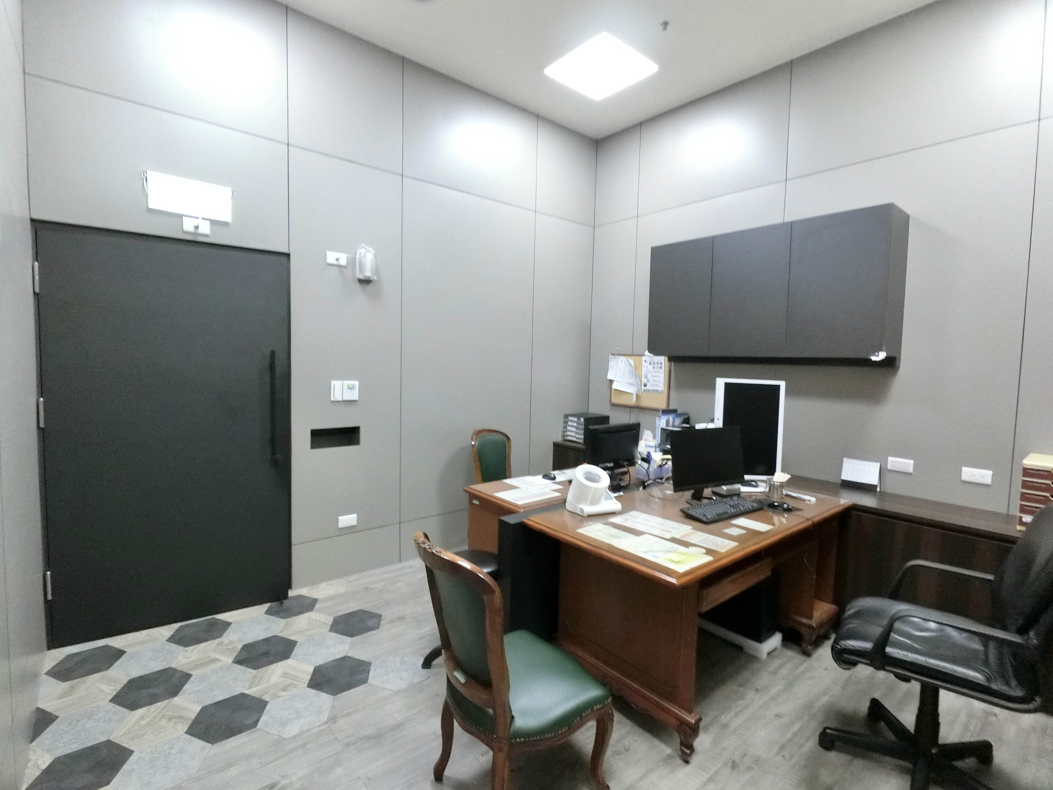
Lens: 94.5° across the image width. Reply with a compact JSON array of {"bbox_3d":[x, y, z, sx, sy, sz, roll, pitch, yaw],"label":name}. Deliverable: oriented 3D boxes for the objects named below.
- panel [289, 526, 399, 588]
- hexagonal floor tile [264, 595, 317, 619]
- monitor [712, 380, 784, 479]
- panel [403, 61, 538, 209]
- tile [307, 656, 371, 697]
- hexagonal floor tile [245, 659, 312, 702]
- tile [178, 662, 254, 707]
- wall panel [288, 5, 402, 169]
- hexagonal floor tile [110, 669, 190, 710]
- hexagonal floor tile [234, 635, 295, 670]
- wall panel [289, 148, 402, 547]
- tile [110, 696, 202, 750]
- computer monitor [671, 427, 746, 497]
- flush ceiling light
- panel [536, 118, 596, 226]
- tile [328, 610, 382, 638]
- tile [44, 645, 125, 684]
[{"bbox_3d":[-1.199,1.077,3.293,0.739,0.293,0.020,-2,5,-40],"label":"panel"},{"bbox_3d":[-1.406,1.267,2.914,0.304,0.010,0.264,-2,5,-40],"label":"hexagonal floor tile"},{"bbox_3d":[1.262,0.223,2.821,0.439,0.624,0.180,0,3,-12],"label":"monitor"},{"bbox_3d":[-0.381,-1.924,3.718,1.216,0.804,0.020,-2,5,-40],"label":"panel"},{"bbox_3d":[-0.879,1.321,2.298,0.304,0.010,0.264,-2,5,-40],"label":"tile"},{"bbox_3d":[-1.121,1.301,2.218,0.298,0.012,0.258,-2,4,-40],"label":"hexagonal floor tile"},{"bbox_3d":[-1.383,1.299,2.179,0.298,0.012,0.258,-2,4,-40],"label":"tile"},{"bbox_3d":[-1.122,-1.893,3.100,0.739,0.804,0.020,-2,5,-40],"label":"wall panel"},{"bbox_3d":[-1.666,1.310,2.175,0.304,0.010,0.264,-2,5,-40],"label":"hexagonal floor tile"},{"bbox_3d":[-1.297,1.287,2.425,0.298,0.012,0.258,-2,4,-40],"label":"hexagonal floor tile"},{"bbox_3d":[-1.169,-0.286,3.196,0.739,2.456,0.020,-2,5,-40],"label":"wall panel"},{"bbox_3d":[-1.460,1.303,1.929,0.308,0.010,0.267,-2,5,-41],"label":"tile"},{"bbox_3d":[0.904,0.355,2.479,0.475,0.386,0.180,-1,4,-25],"label":"computer monitor"},{"bbox_3d":[0.524,-2.283,3.419,0.570,0.040,0.570,-2,5,-38],"label":"flush ceiling light"},{"bbox_3d":[0.363,-1.963,4.337,0.710,0.801,0.020,-2,4,-38],"label":"panel"},{"bbox_3d":[-0.949,1.271,2.709,0.308,0.010,0.267,-2,5,-41],"label":"tile"},{"bbox_3d":[-2.060,1.264,2.293,0.308,0.010,0.267,-2,5,-41],"label":"tile"}]

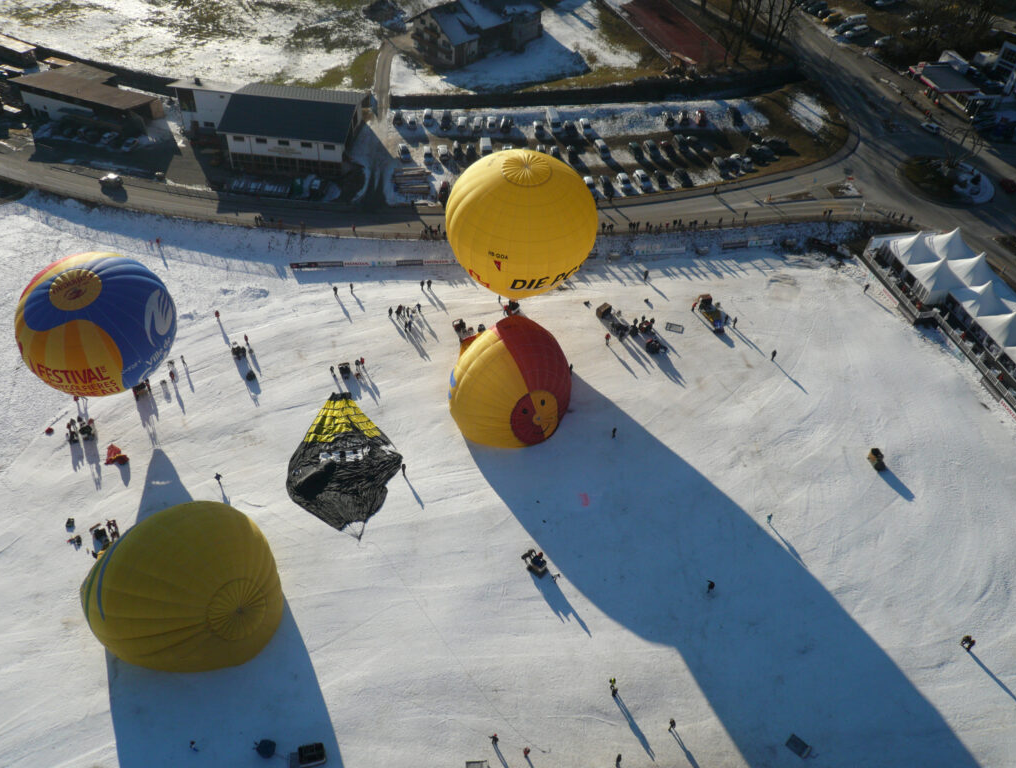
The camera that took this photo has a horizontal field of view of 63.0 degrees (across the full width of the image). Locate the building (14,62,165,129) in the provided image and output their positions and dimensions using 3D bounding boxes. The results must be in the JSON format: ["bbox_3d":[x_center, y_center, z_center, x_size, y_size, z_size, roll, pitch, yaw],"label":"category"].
[{"bbox_3d":[-71.338,-50.558,145.691,24.700,6.200,15.130,18,44,14],"label":"building"}]

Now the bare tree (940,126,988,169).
[{"bbox_3d":[81.144,-42.268,148.032,6.200,8.300,6.000,4,42,0],"label":"bare tree"}]

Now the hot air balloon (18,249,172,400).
[{"bbox_3d":[-44.147,-5.443,91.208,15.850,17.090,15.850,-9,44,-15],"label":"hot air balloon"}]

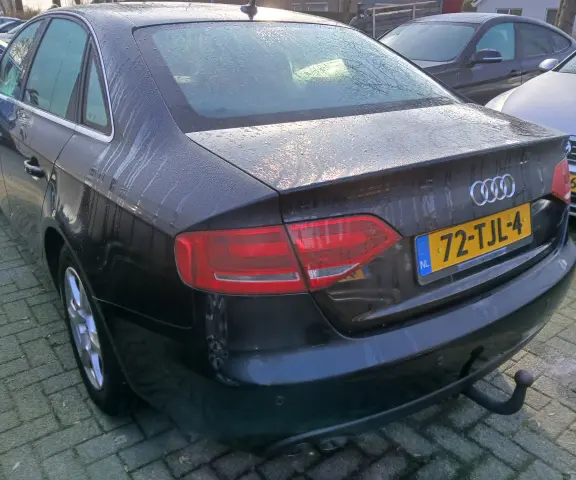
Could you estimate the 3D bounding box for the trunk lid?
[{"bbox_3d":[0.389,-0.148,1.481,1.240,0.430,0.570,-15,28,-33],"label":"trunk lid"}]

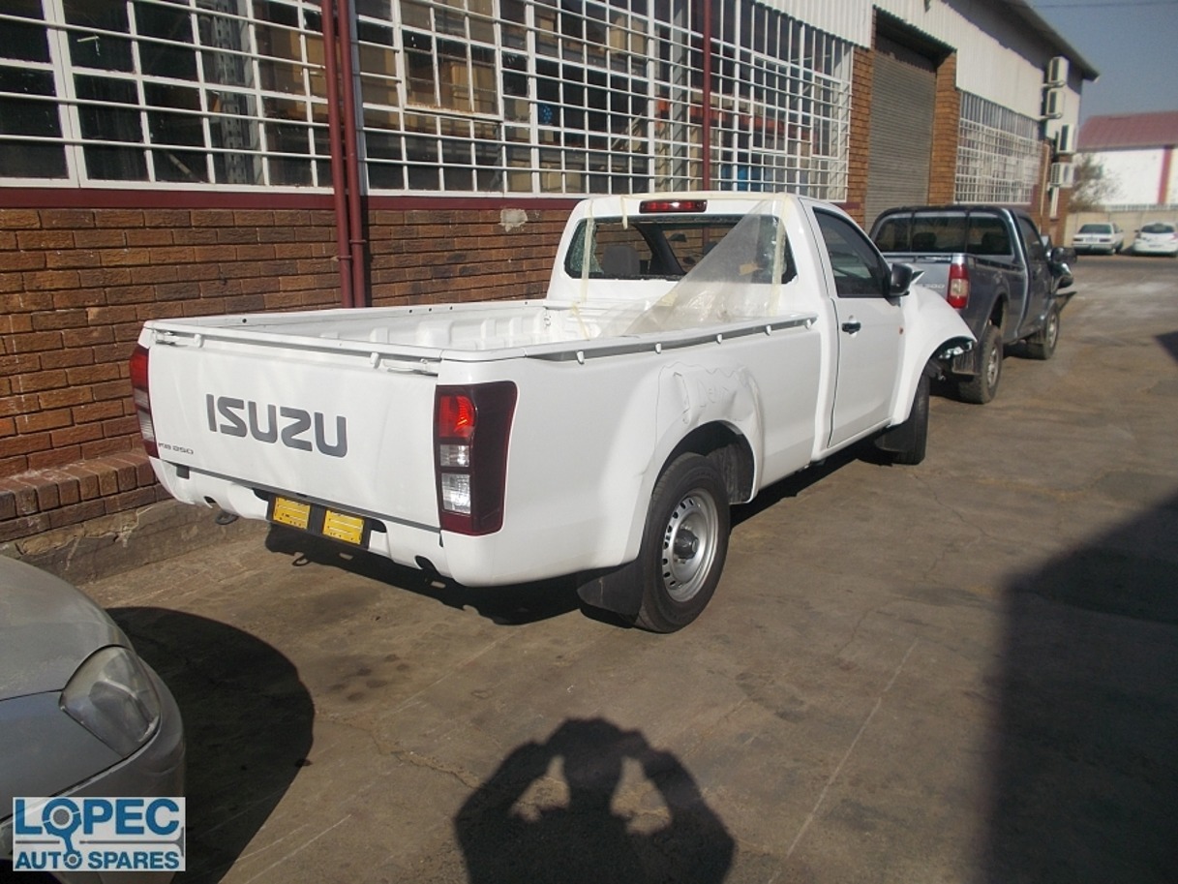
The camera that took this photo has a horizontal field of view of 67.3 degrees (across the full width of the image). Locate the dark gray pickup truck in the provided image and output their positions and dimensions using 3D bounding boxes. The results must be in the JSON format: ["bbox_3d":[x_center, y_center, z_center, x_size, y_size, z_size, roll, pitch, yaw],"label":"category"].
[{"bbox_3d":[3.566,-1.573,9.183,1.800,1.740,4.950,8,17,35],"label":"dark gray pickup truck"}]

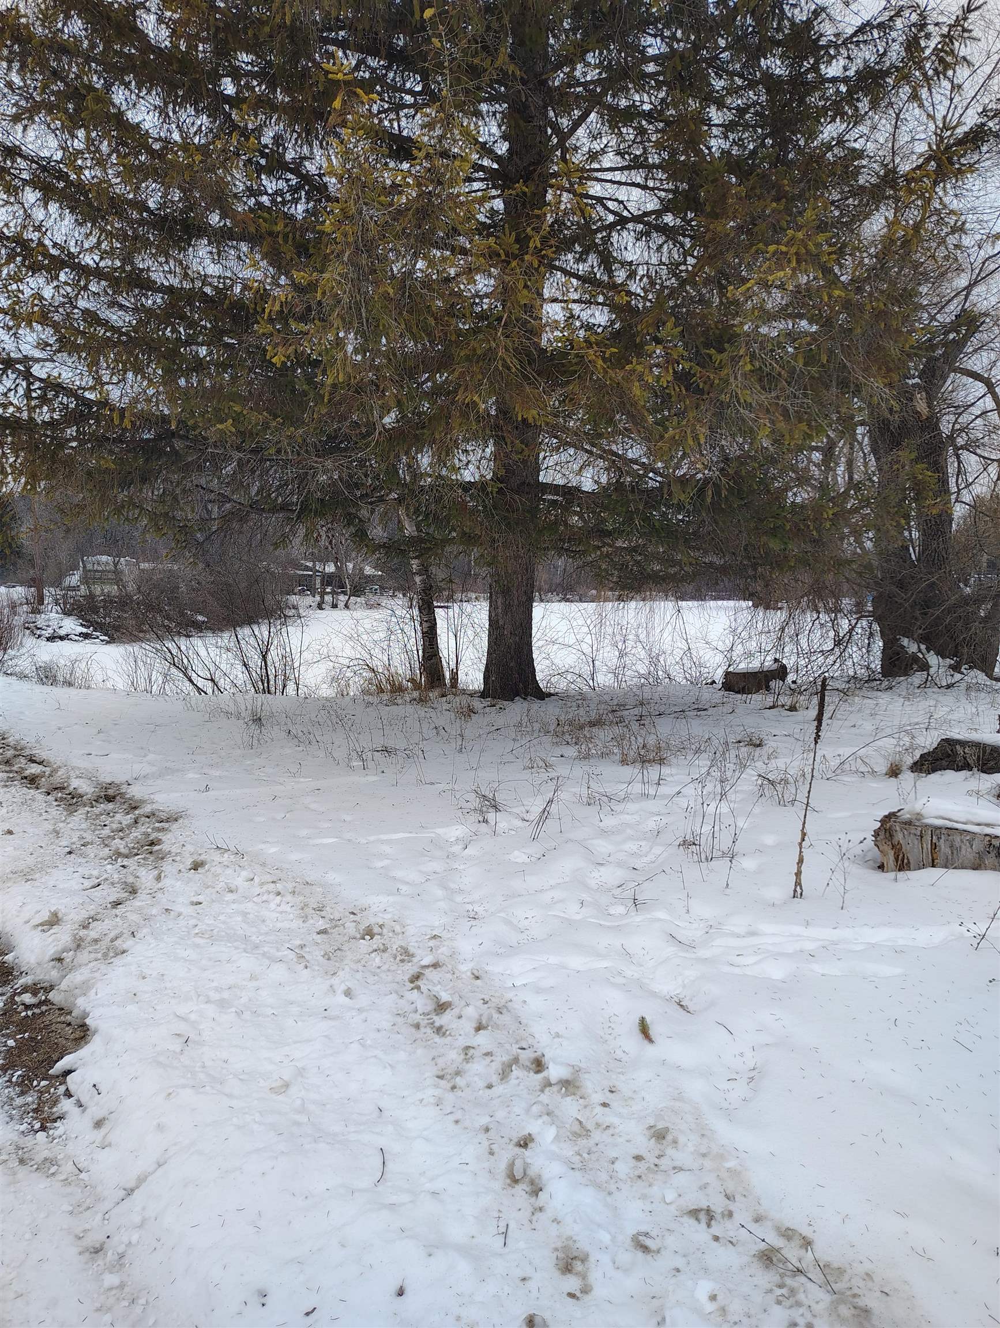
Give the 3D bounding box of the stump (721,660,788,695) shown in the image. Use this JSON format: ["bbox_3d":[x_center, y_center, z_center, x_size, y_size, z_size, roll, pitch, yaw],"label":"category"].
[{"bbox_3d":[3.680,0.210,13.350,0.940,0.430,0.830,0,5,0],"label":"stump"}]

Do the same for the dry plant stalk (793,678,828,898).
[{"bbox_3d":[1.500,0.605,4.450,0.110,1.080,0.070,2,5,0],"label":"dry plant stalk"}]

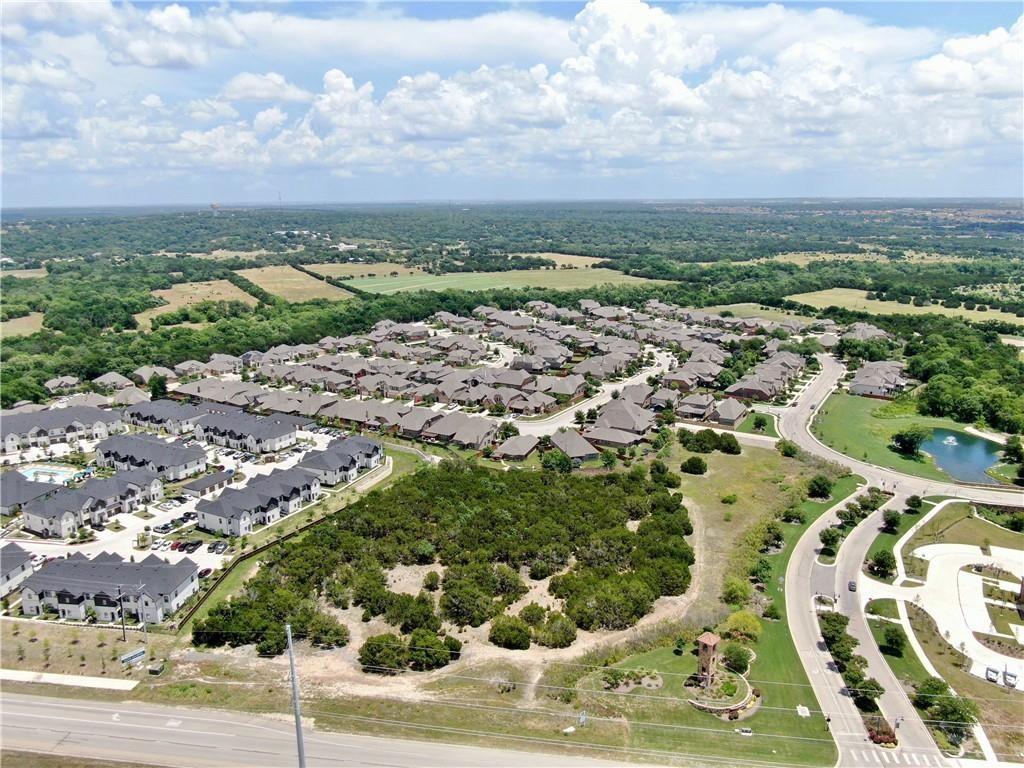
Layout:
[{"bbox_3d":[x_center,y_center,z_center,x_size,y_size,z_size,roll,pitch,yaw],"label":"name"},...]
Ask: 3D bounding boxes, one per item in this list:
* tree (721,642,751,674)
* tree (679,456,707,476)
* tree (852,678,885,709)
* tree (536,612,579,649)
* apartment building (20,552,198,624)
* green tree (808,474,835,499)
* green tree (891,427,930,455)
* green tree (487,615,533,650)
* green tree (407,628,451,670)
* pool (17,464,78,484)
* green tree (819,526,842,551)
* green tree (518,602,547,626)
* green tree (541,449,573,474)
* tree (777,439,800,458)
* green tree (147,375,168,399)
[{"bbox_3d":[46.570,56.750,159.870,6.100,5.800,6.000,-1,14,0],"label":"tree"},{"bbox_3d":[64.990,28.880,275.090,9.100,5.600,8.300,-1,14,0],"label":"tree"},{"bbox_3d":[69.090,59.030,148.640,5.700,6.200,5.700,-1,14,0],"label":"tree"},{"bbox_3d":[9.880,55.140,171.860,9.720,7.010,9.720,0,13,0],"label":"tree"},{"bbox_3d":[-98.660,49.350,189.320,36.000,9.200,16.600,1,14,7],"label":"apartment building"},{"bbox_3d":[102.060,34.100,254.550,8.010,8.260,8.010,0,13,0],"label":"green tree"},{"bbox_3d":[152.720,21.060,294.500,13.800,10.000,12.500,-1,14,0],"label":"green tree"},{"bbox_3d":[-0.360,54.490,170.530,9.600,6.100,9.300,-1,14,0],"label":"green tree"},{"bbox_3d":[-17.520,56.540,163.530,8.900,8.560,8.900,0,13,0],"label":"green tree"},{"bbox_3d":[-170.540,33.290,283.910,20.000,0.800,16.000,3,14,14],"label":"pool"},{"bbox_3d":[89.590,43.830,216.470,5.990,7.150,5.990,0,13,0],"label":"green tree"},{"bbox_3d":[4.840,54.040,179.460,6.420,5.700,6.420,0,13,0],"label":"green tree"},{"bbox_3d":[16.080,27.510,276.190,11.300,8.700,10.000,-1,14,0],"label":"green tree"},{"bbox_3d":[106.230,24.800,295.820,8.180,7.190,8.180,0,13,0],"label":"tree"},{"bbox_3d":[-180.540,1.430,392.620,9.020,12.200,9.020,0,13,0],"label":"green tree"}]

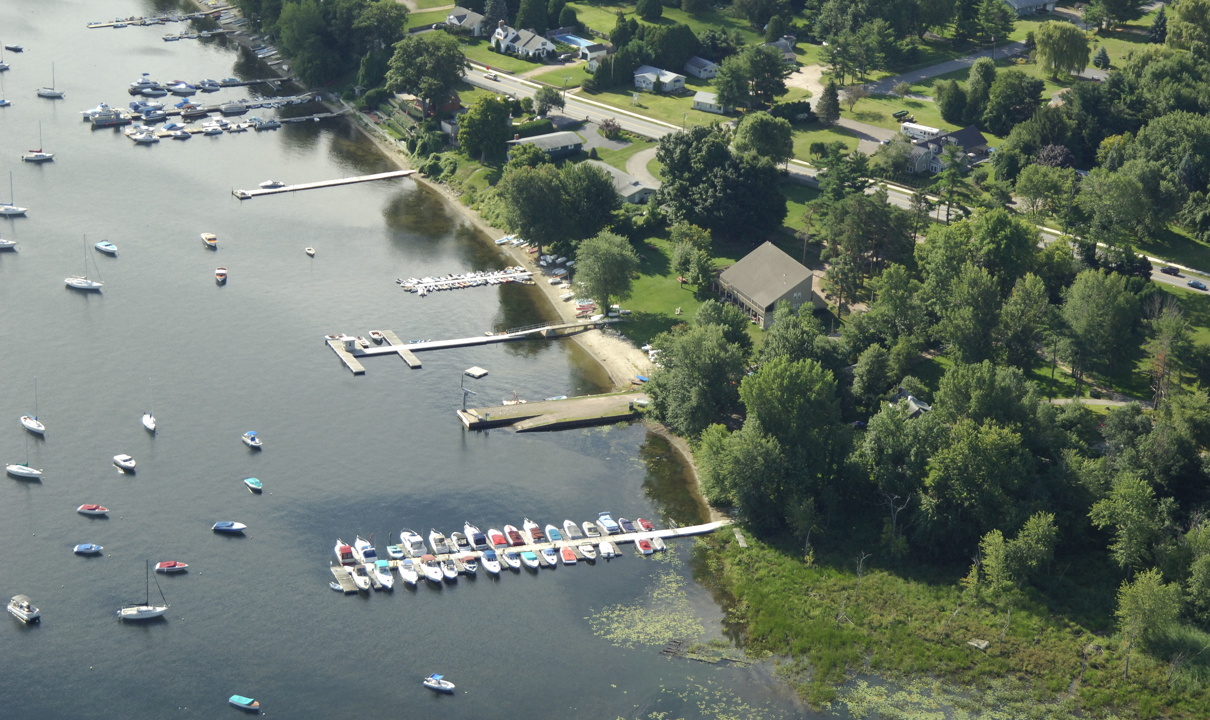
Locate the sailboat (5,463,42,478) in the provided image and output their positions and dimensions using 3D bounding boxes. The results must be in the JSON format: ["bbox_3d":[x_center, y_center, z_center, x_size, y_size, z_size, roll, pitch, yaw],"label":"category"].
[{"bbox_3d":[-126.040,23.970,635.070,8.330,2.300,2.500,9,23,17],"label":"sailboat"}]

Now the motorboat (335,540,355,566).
[{"bbox_3d":[-50.095,36.695,559.366,2.610,2.460,8.080,-5,23,-17],"label":"motorboat"}]

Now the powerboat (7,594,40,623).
[{"bbox_3d":[-105.190,44.830,528.860,6.270,2.550,2.550,21,28,39],"label":"powerboat"}]

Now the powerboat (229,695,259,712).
[{"bbox_3d":[-66.740,63.720,542.210,5.500,1.350,2.100,9,23,17],"label":"powerboat"}]

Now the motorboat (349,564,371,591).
[{"bbox_3d":[-45.460,40.440,545.420,2.600,2.450,7.250,-6,23,-19],"label":"motorboat"}]

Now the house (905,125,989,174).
[{"bbox_3d":[91.640,-55.510,771.050,14.200,6.370,28.700,19,27,37],"label":"house"}]

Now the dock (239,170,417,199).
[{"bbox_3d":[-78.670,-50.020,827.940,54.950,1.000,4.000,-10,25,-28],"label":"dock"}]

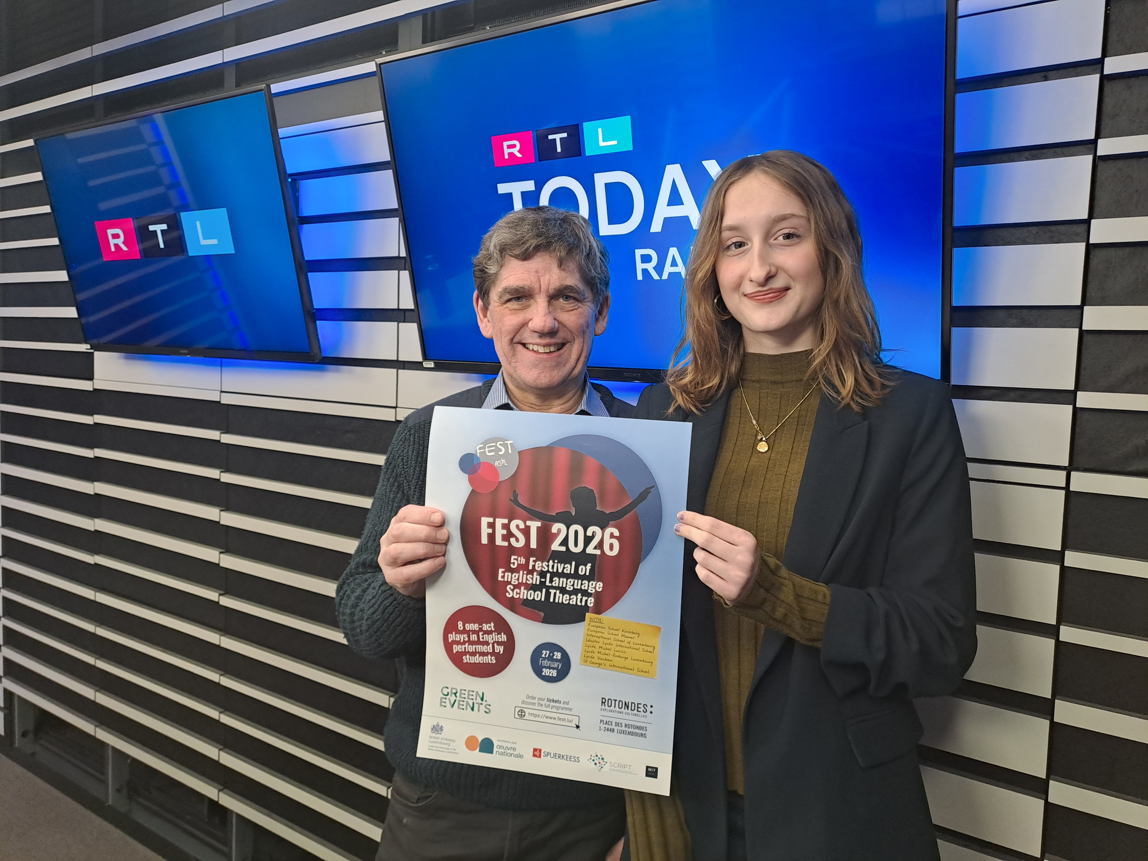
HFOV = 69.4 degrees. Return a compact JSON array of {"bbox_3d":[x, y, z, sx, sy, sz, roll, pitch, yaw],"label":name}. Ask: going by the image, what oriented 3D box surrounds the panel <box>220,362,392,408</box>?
[{"bbox_3d":[-0.629,-0.115,1.938,0.617,0.080,0.018,5,5,33],"label":"panel"}]

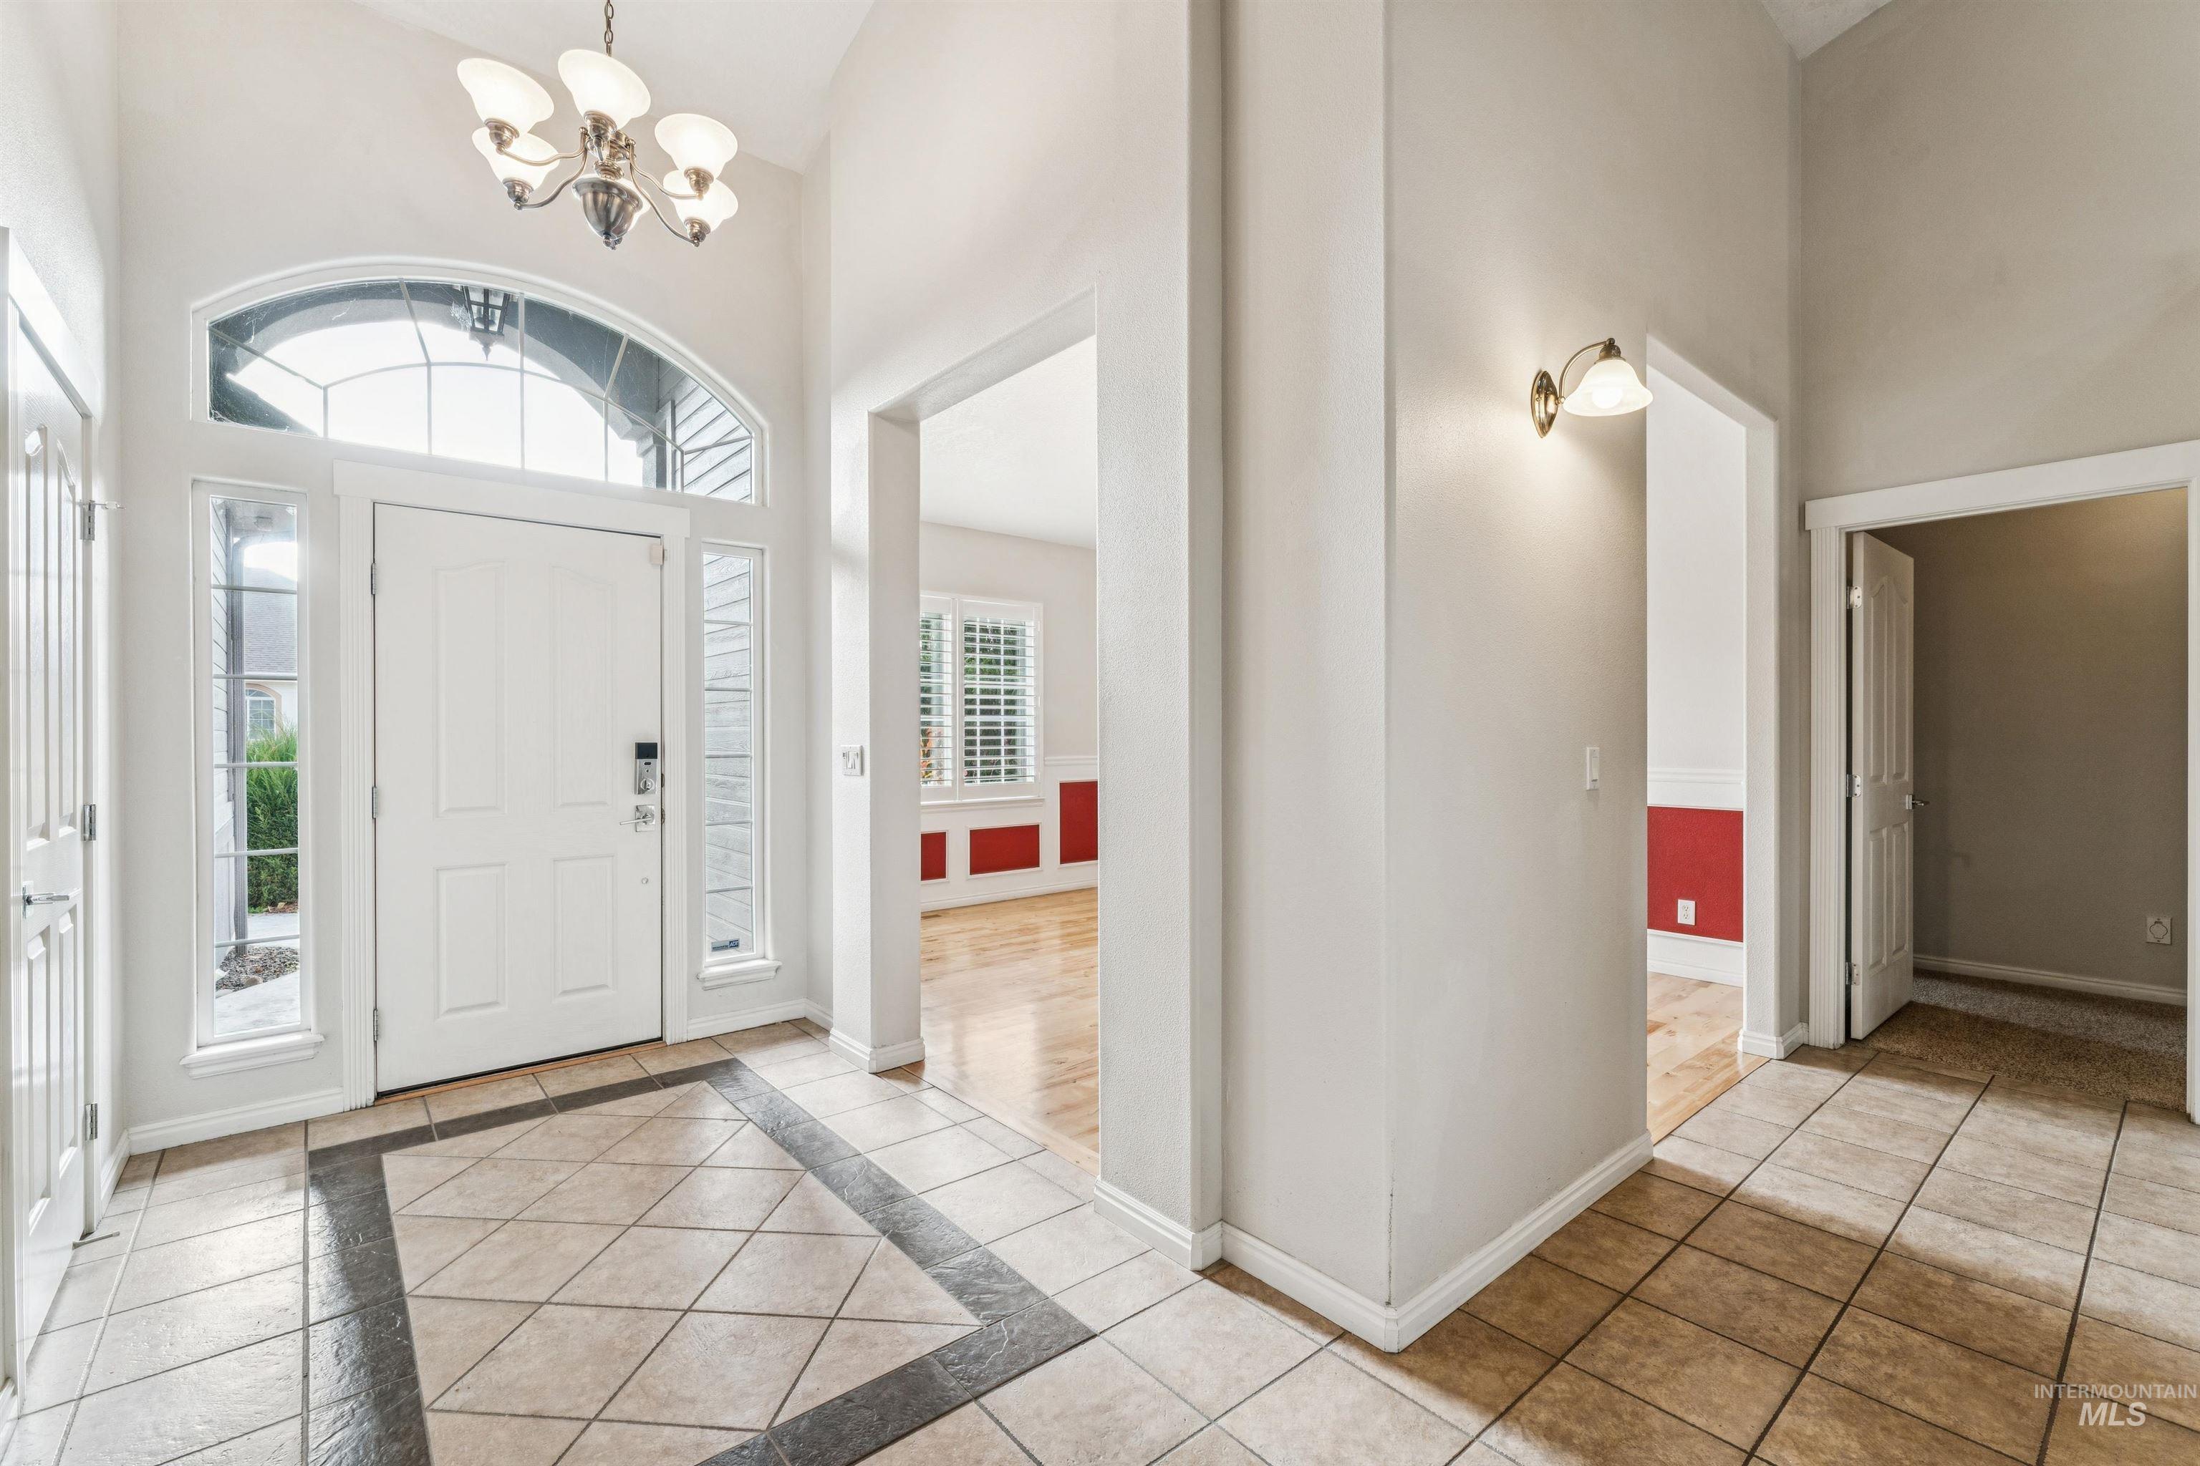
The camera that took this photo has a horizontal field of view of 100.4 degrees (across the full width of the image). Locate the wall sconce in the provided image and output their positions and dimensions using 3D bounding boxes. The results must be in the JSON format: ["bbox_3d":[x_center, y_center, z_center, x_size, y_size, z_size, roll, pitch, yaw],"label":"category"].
[{"bbox_3d":[1.176,-0.830,2.180,0.182,0.191,0.248,0,0,-39],"label":"wall sconce"}]

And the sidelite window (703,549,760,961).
[{"bbox_3d":[-1.574,0.098,3.912,0.245,1.730,0.060,0,0,-39],"label":"sidelite window"}]

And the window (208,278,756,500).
[{"bbox_3d":[-2.152,-1.314,3.434,1.725,0.673,0.060,0,0,-39],"label":"window"}]

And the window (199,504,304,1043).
[{"bbox_3d":[-2.726,0.104,2.963,0.245,1.730,0.060,0,0,-39],"label":"window"}]

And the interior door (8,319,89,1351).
[{"bbox_3d":[-2.303,0.226,1.993,0.044,2.030,0.695,0,0,-39],"label":"interior door"}]

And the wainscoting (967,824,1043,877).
[{"bbox_3d":[-0.710,0.873,6.893,0.640,0.338,0.025,0,0,-39],"label":"wainscoting"}]

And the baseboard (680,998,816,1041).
[{"bbox_3d":[-1.488,1.208,3.894,0.515,0.080,0.018,0,0,-39],"label":"baseboard"}]

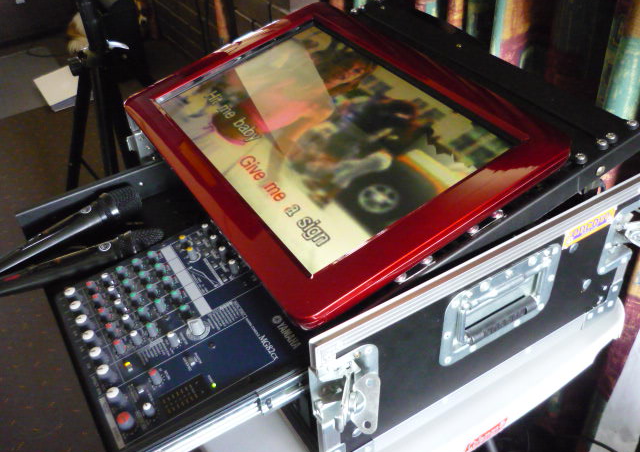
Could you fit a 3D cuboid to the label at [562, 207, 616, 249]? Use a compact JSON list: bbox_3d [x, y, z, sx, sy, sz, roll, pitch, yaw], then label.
[{"bbox_3d":[0.302,0.002,0.683,0.083,0.027,0.003,-23,44,-22],"label":"label"}]

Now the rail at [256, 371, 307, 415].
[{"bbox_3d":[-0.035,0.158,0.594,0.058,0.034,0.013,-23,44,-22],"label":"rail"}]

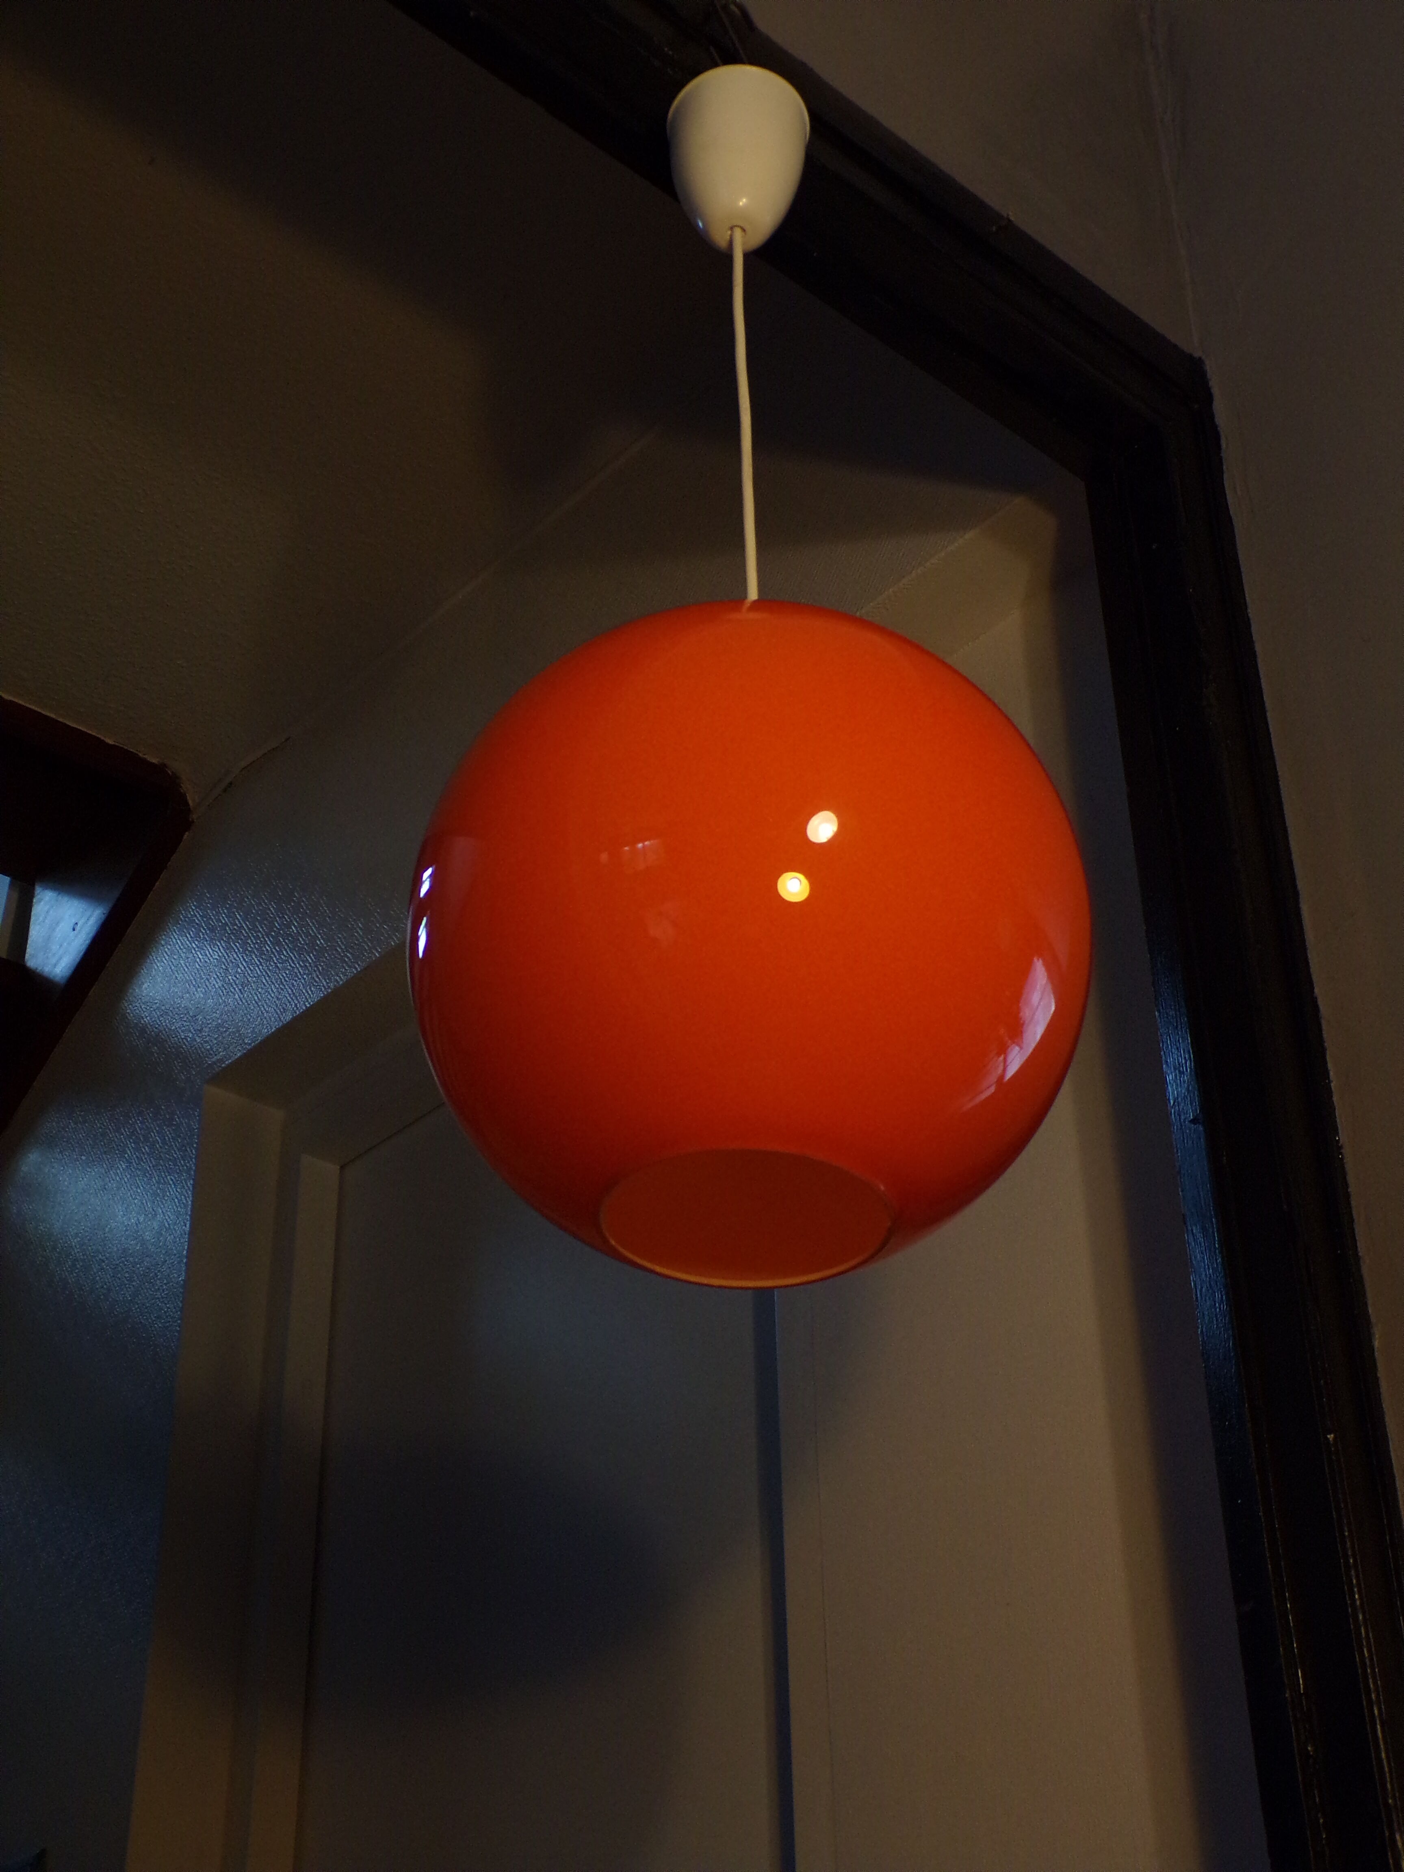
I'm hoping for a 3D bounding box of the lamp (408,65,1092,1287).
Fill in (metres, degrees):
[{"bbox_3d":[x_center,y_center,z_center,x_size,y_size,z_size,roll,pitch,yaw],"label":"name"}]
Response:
[{"bbox_3d":[0.019,-0.166,1.121,0.304,0.672,0.304,-1,-29,-1],"label":"lamp"}]

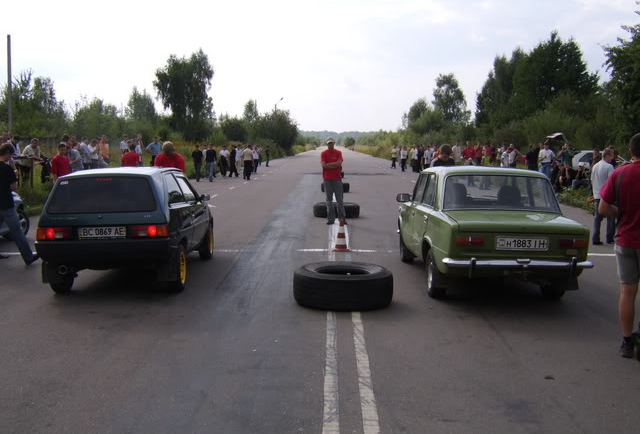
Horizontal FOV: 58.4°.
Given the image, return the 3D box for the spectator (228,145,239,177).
[{"bbox_3d":[-4.752,-3.063,31.664,0.500,1.760,0.500,2,7,17],"label":"spectator"}]

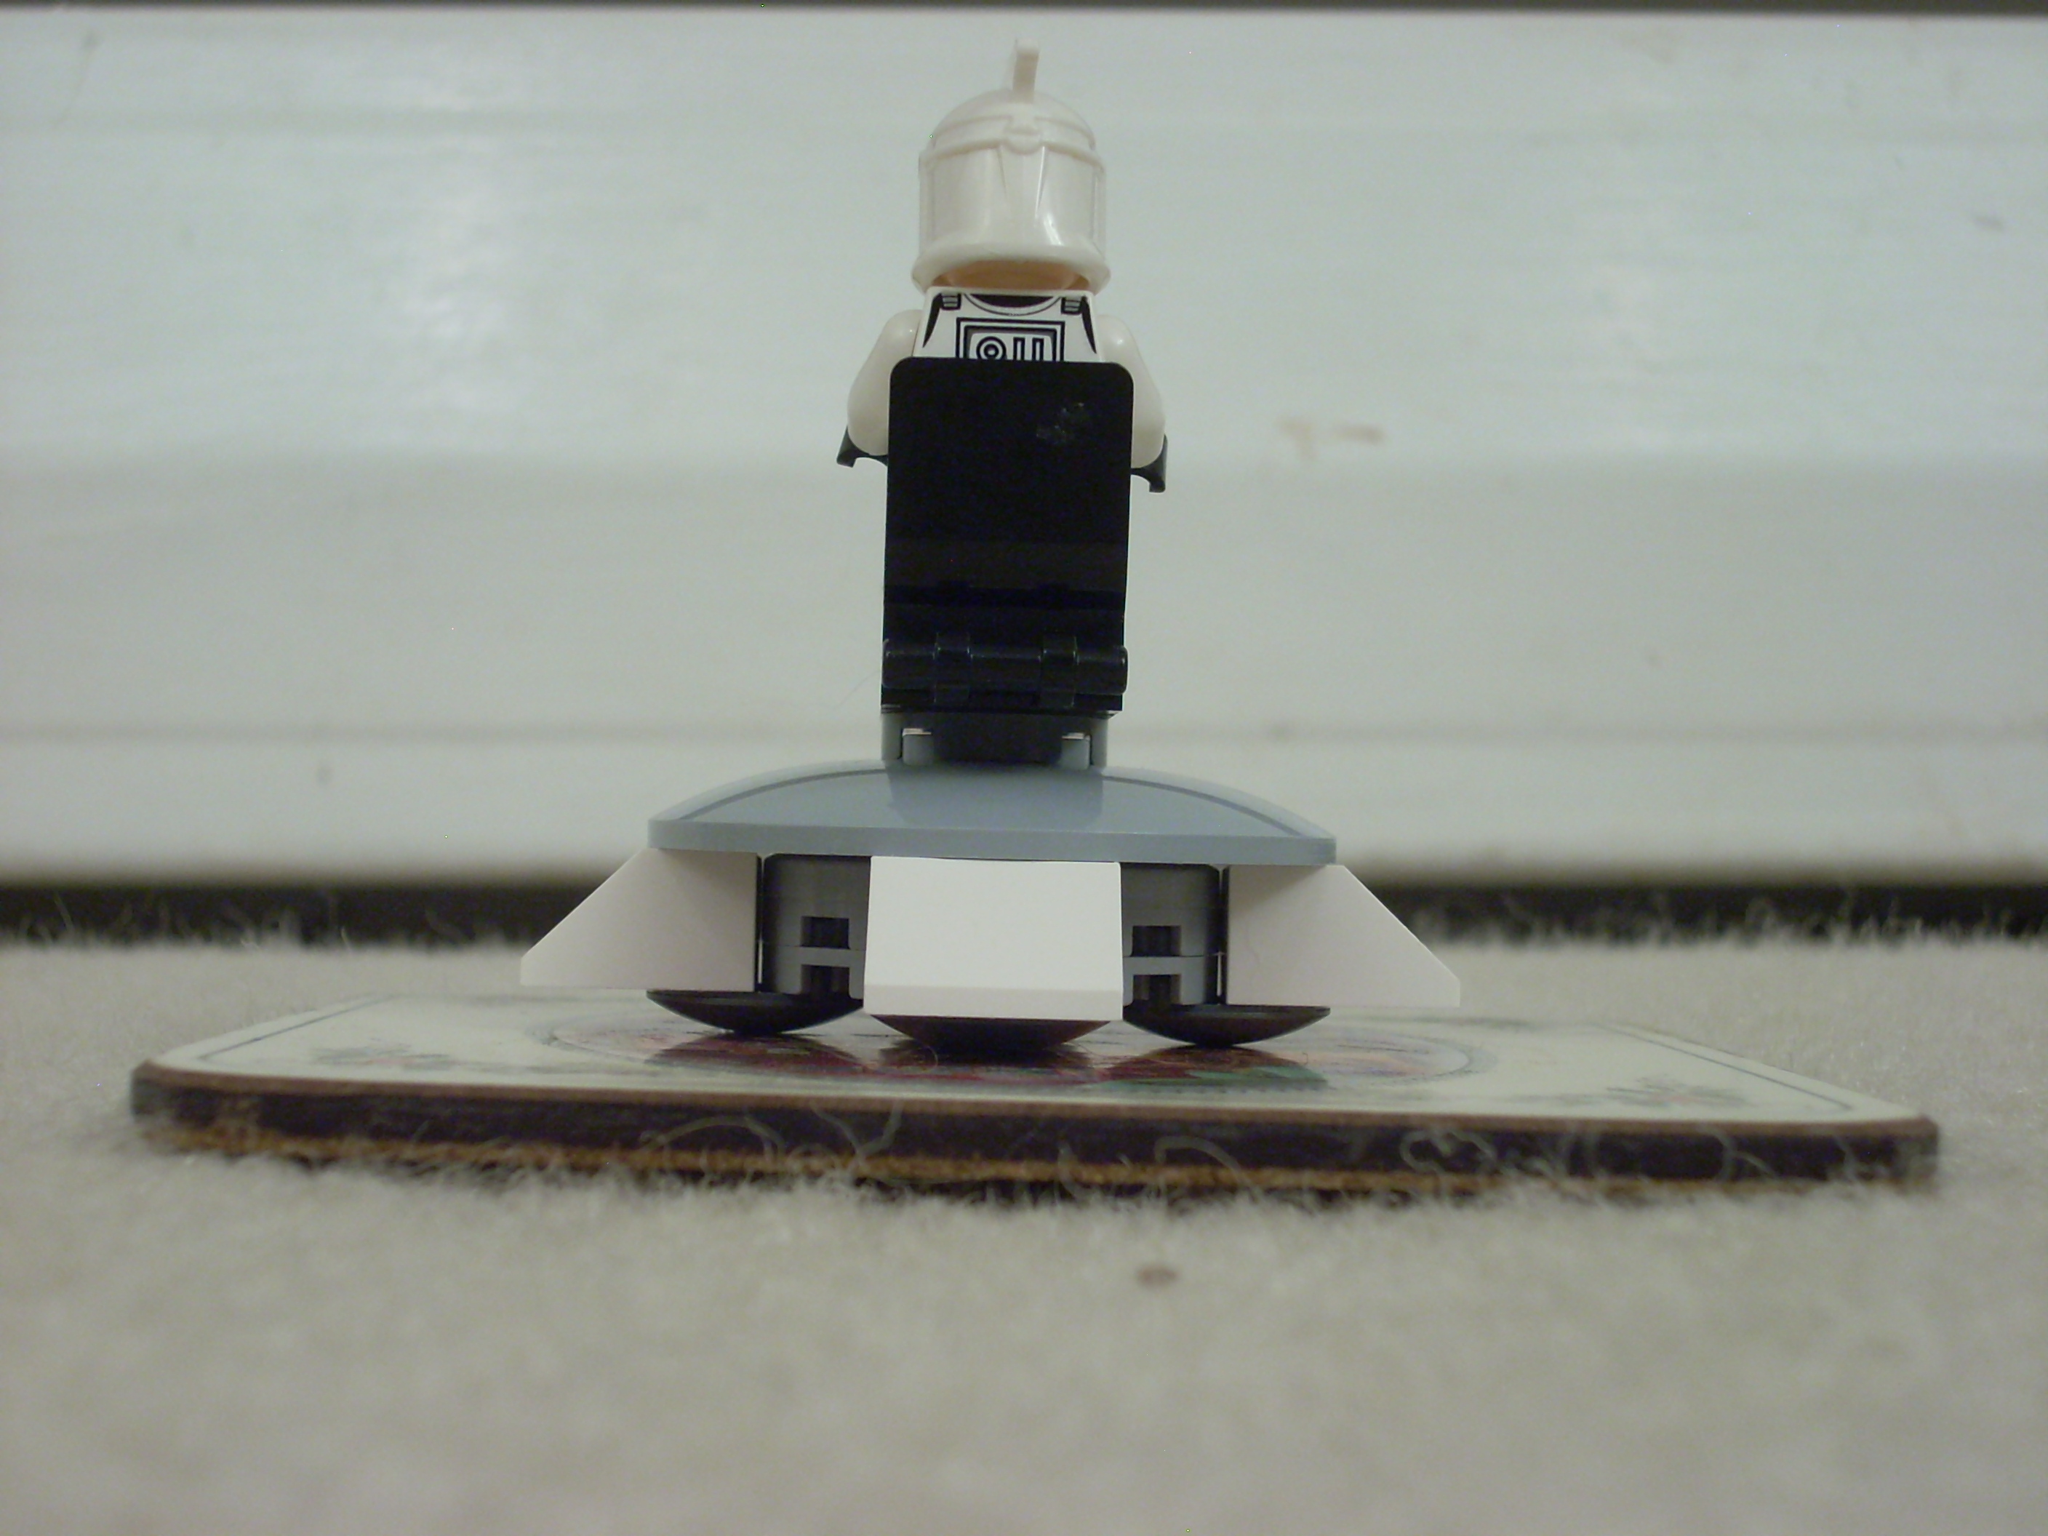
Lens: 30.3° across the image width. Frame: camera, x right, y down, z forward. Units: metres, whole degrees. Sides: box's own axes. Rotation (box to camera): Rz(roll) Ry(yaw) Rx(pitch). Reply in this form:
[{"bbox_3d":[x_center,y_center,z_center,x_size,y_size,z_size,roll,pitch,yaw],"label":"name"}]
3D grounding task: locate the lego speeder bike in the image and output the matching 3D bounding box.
[{"bbox_3d":[-0.002,-0.016,0.266,0.064,0.070,0.065,1,-1,-1],"label":"lego speeder bike"}]

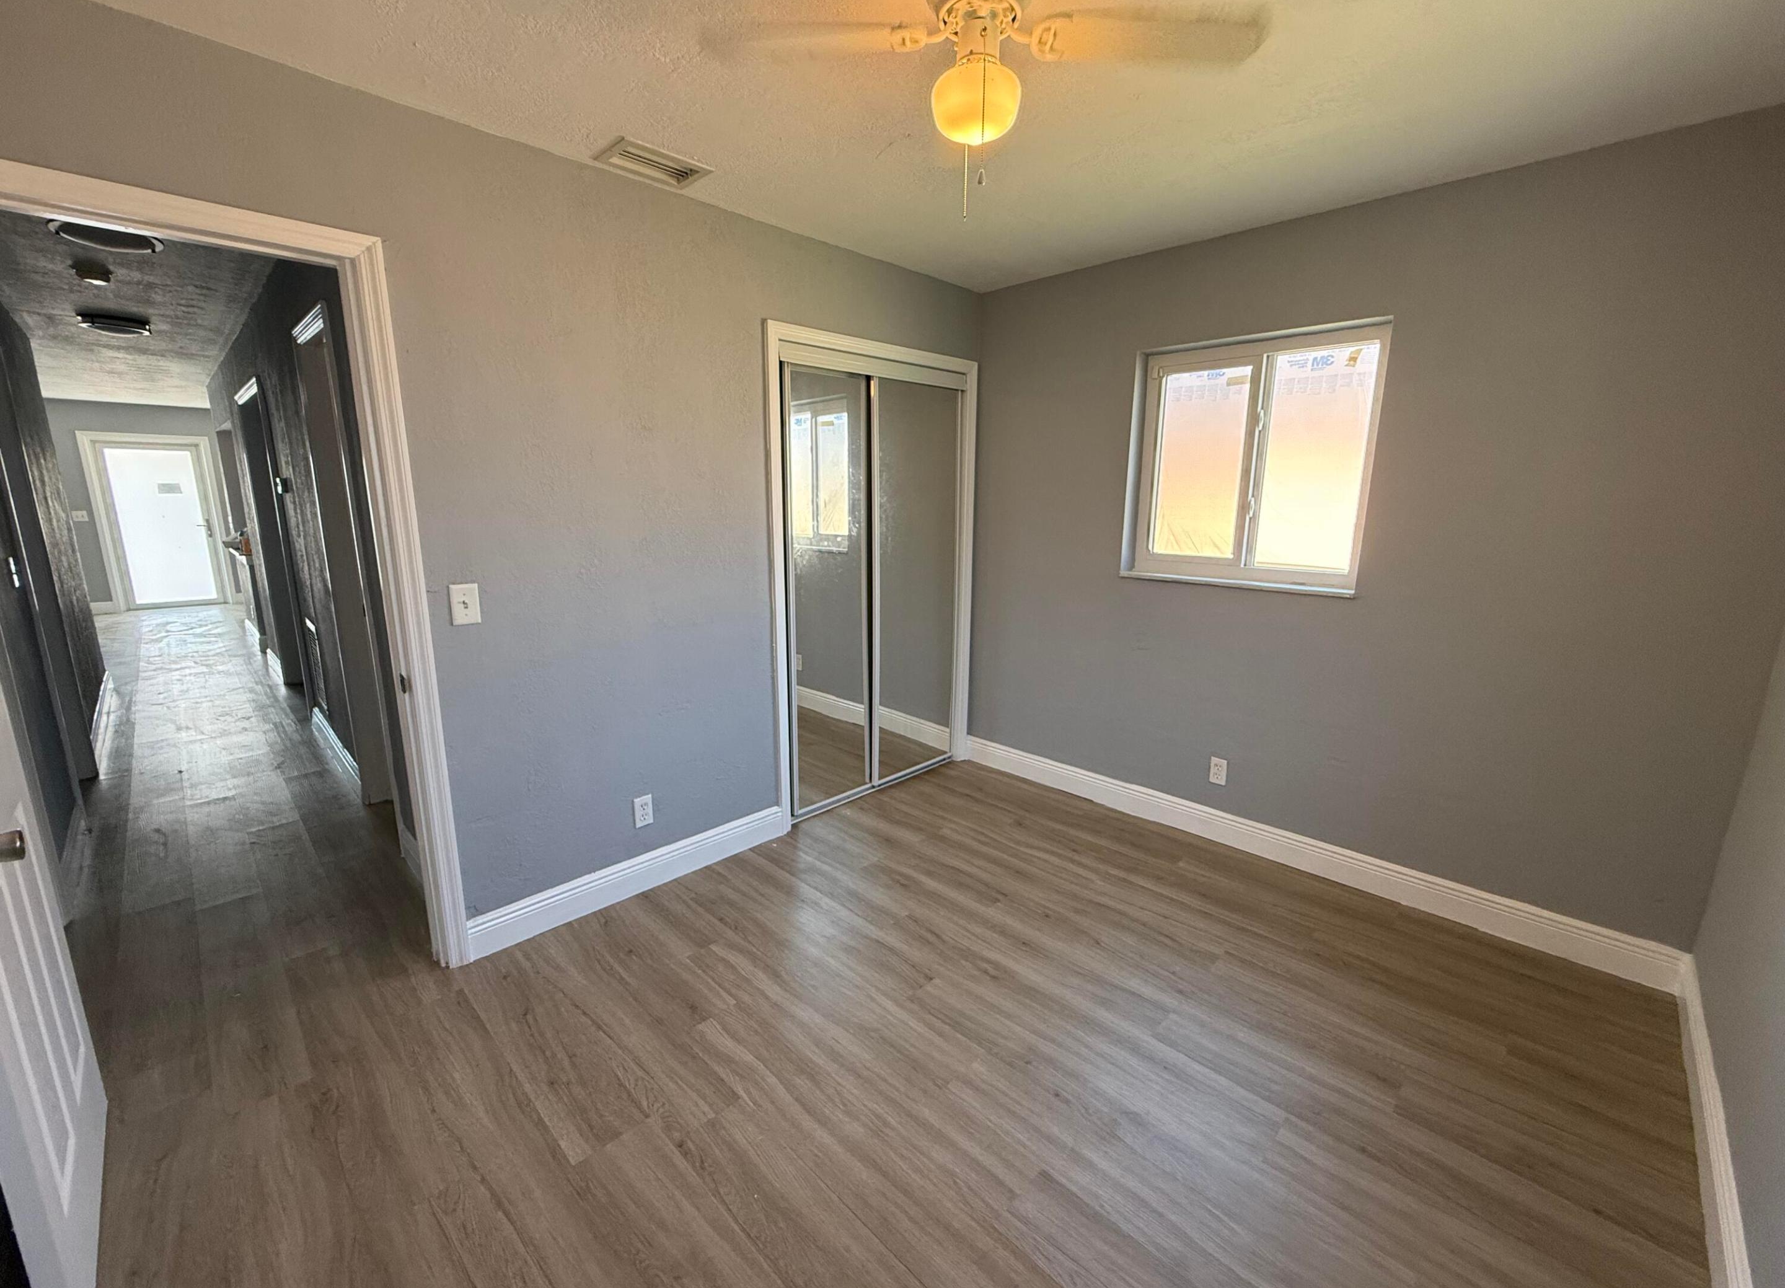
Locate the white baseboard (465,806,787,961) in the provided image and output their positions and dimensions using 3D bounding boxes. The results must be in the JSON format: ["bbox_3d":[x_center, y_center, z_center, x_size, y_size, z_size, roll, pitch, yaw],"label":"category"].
[{"bbox_3d":[-0.924,0.861,2.738,0.016,0.141,1.228,12,16,43],"label":"white baseboard"}]

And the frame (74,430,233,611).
[{"bbox_3d":[-9.087,-1.498,8.964,0.130,2.125,1.090,12,16,43],"label":"frame"}]

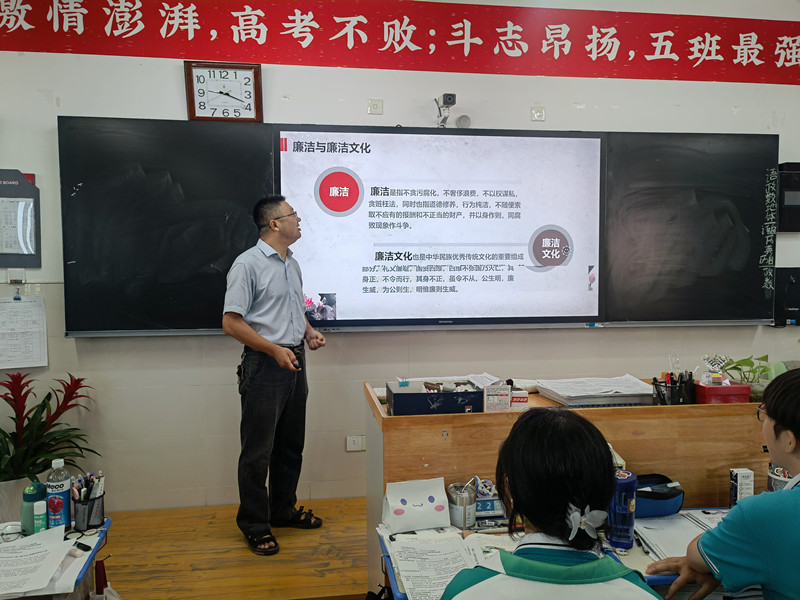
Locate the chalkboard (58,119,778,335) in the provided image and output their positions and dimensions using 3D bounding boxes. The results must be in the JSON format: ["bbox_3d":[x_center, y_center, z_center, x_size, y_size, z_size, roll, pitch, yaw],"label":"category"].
[{"bbox_3d":[0.260,-0.415,3.562,4.240,1.197,0.090,-1,3,-7],"label":"chalkboard"}]

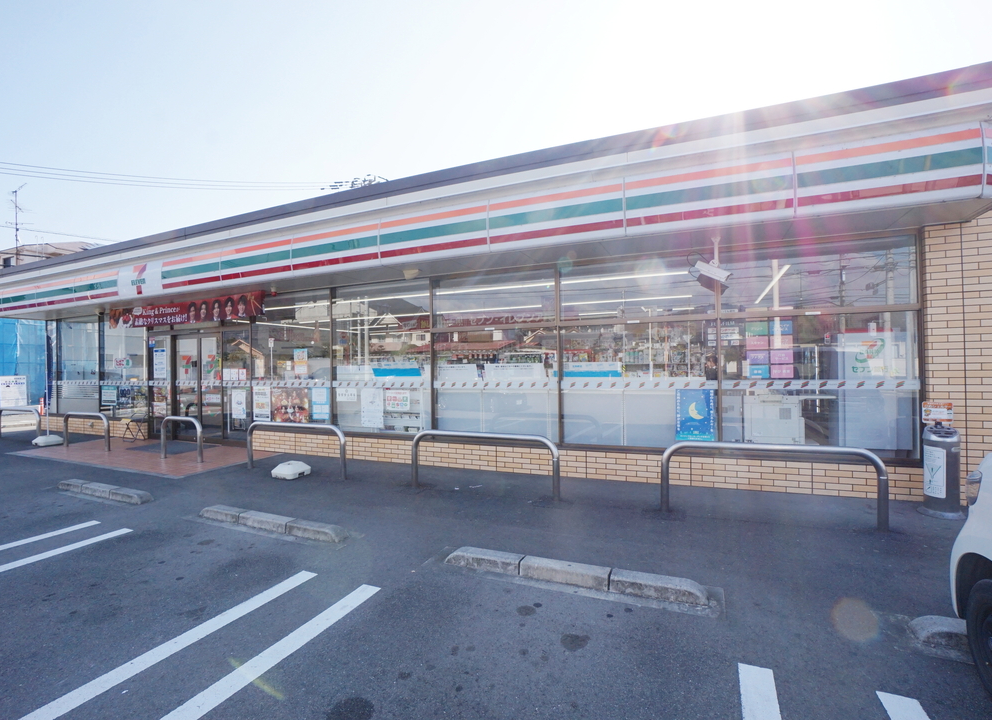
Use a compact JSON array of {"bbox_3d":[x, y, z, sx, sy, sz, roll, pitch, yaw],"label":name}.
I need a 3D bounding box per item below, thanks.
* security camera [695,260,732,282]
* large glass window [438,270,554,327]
[{"bbox_3d":[2.272,-0.920,4.689,0.350,0.110,0.120,30,16,30],"label":"security camera"},{"bbox_3d":[-0.057,-0.791,5.974,1.738,0.660,0.100,-1,0,23],"label":"large glass window"}]

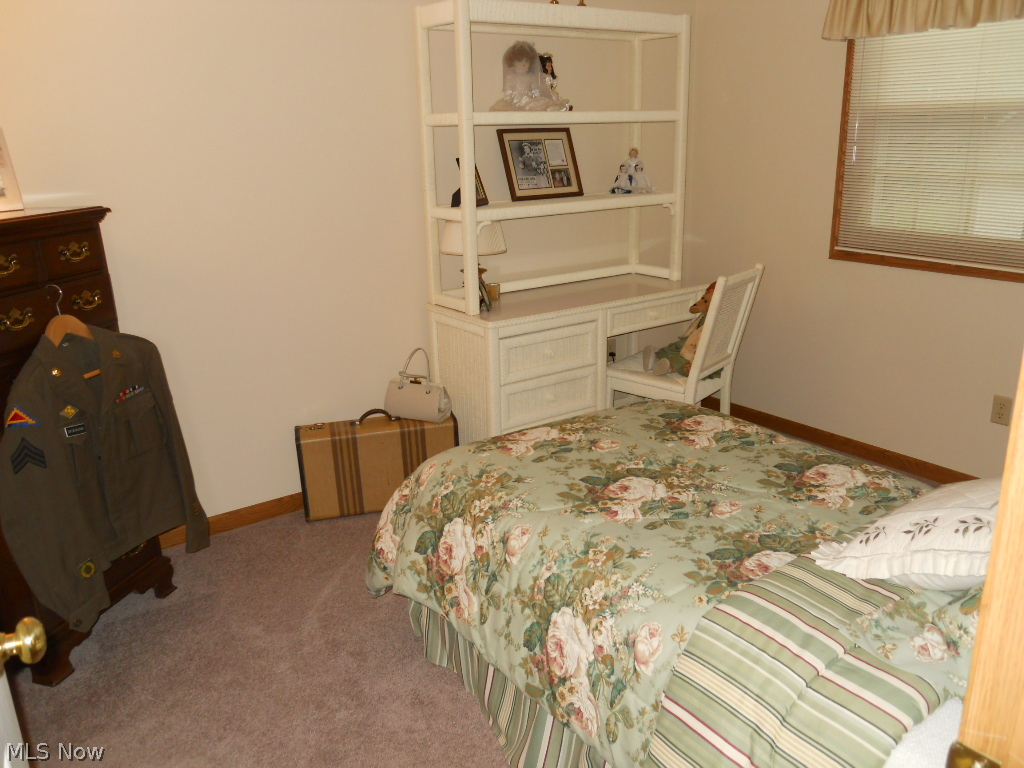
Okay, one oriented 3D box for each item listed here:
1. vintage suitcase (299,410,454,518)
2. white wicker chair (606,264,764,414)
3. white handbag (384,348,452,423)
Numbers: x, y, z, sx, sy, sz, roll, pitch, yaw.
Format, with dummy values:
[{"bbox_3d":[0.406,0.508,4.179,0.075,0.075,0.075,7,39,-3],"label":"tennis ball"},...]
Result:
[{"bbox_3d":[-0.548,0.311,3.435,0.641,0.400,0.160,-6,17,-14],"label":"vintage suitcase"},{"bbox_3d":[0.731,-0.065,3.683,0.590,0.915,0.440,12,21,37],"label":"white wicker chair"},{"bbox_3d":[-0.389,-0.008,3.451,0.270,0.303,0.120,6,18,22],"label":"white handbag"}]

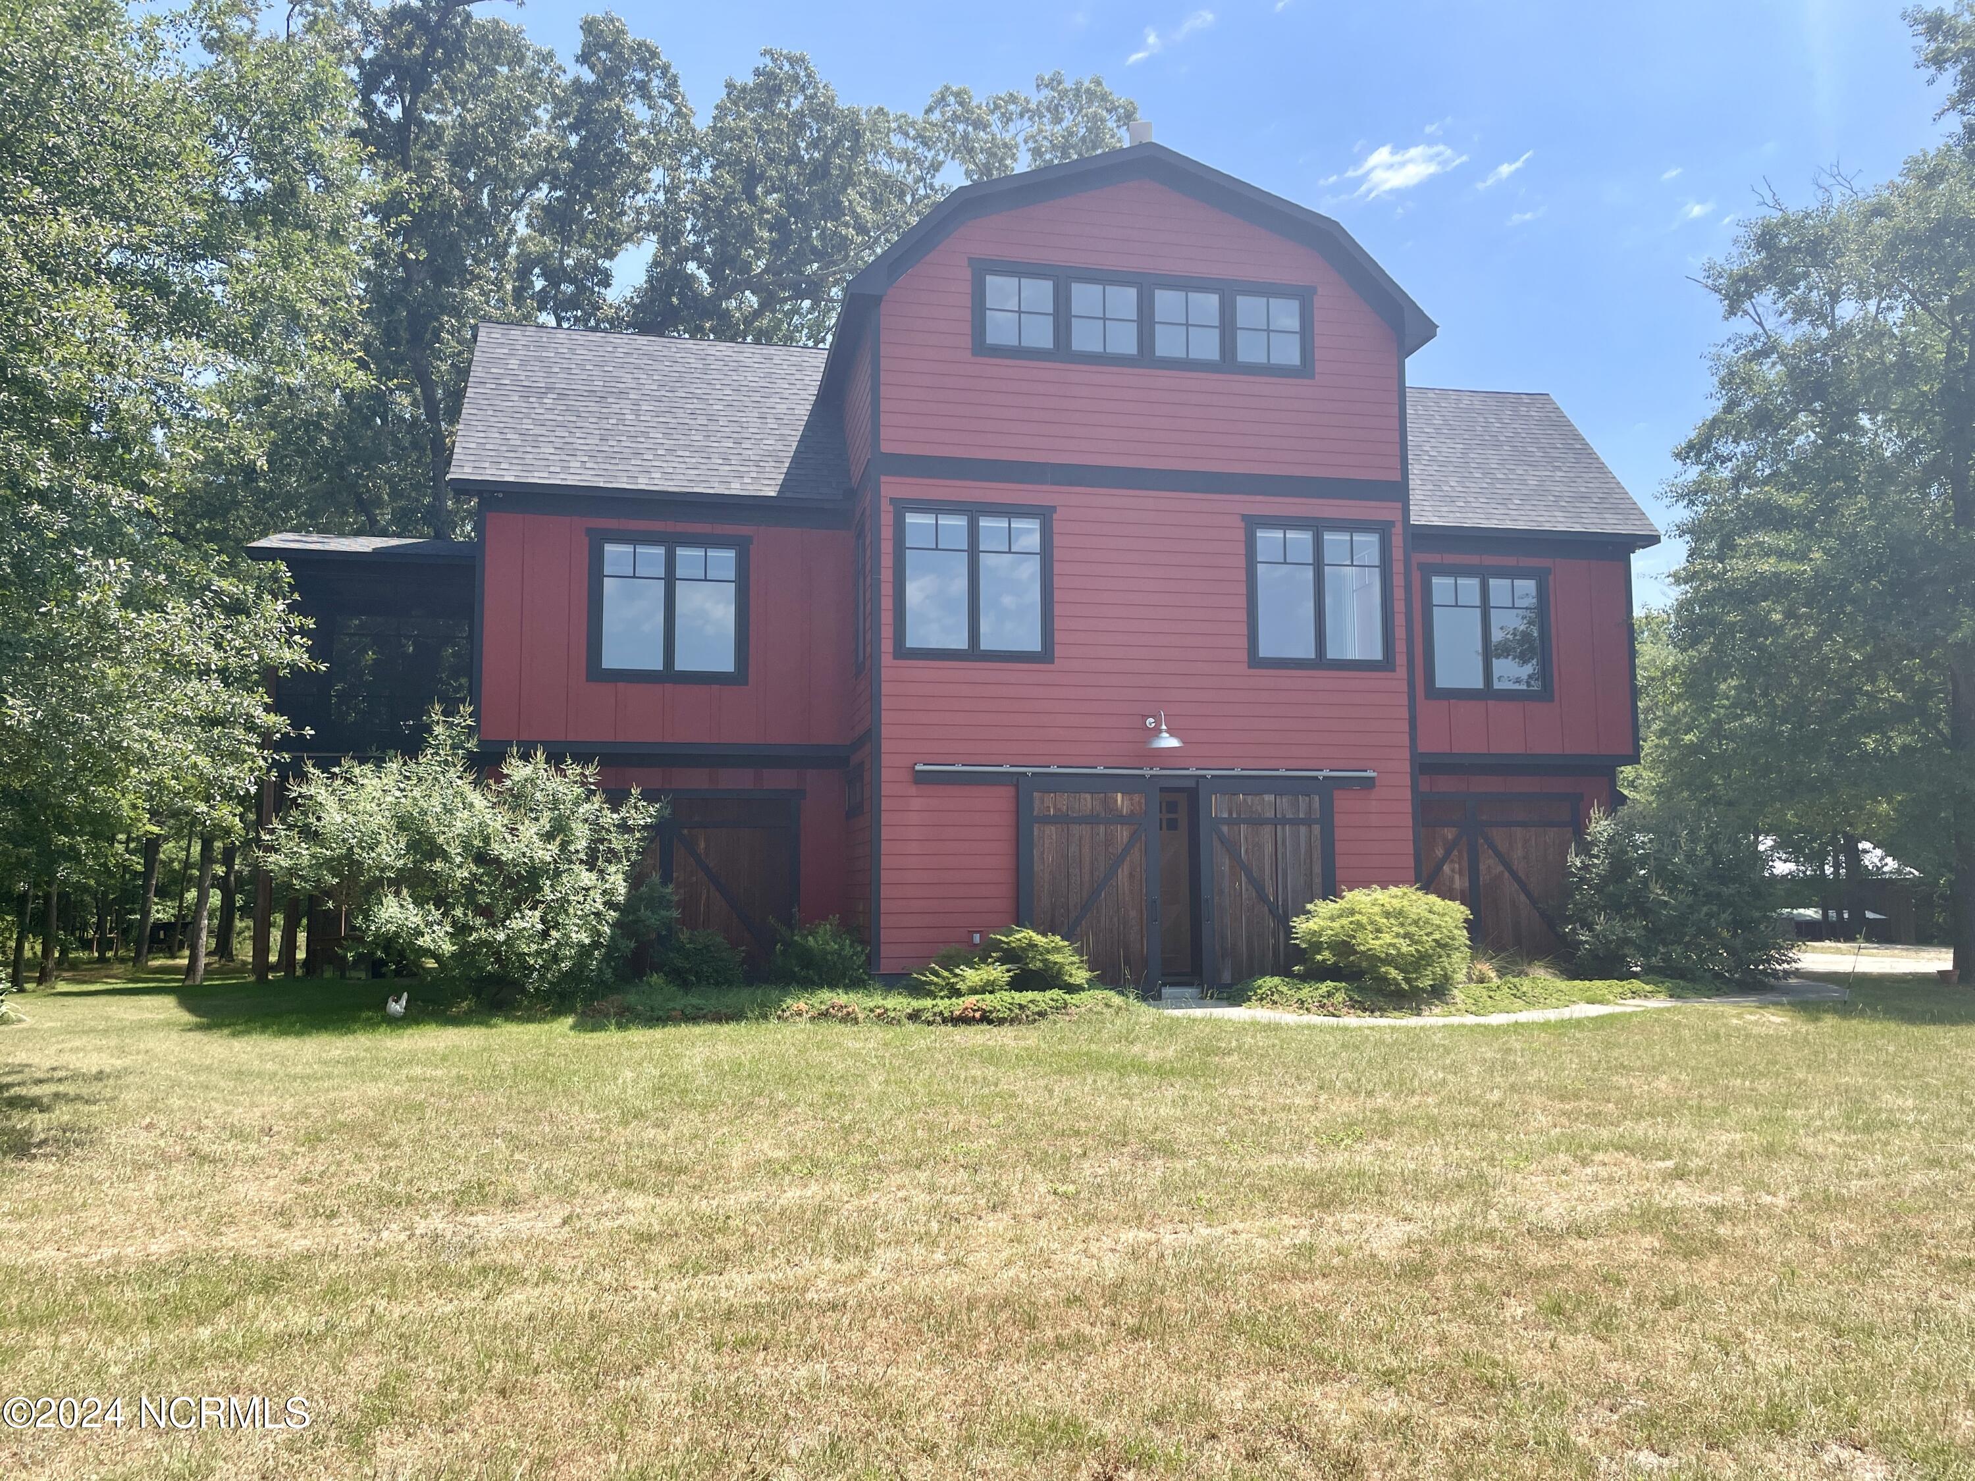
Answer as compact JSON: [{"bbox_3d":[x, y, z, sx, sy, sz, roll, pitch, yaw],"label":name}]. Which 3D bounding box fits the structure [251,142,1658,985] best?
[{"bbox_3d":[-0.188,-1.817,23.256,20.250,11.050,10.000,1,-5,-12],"label":"structure"}]

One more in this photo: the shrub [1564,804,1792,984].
[{"bbox_3d":[9.988,2.225,21.392,3.100,2.600,2.900,1,-5,-12],"label":"shrub"}]

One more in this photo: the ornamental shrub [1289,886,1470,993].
[{"bbox_3d":[4.863,2.529,18.306,2.200,1.420,2.100,1,-5,-12],"label":"ornamental shrub"}]

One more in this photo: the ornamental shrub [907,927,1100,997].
[{"bbox_3d":[0.177,2.627,17.282,2.150,0.930,1.600,1,-5,-12],"label":"ornamental shrub"}]

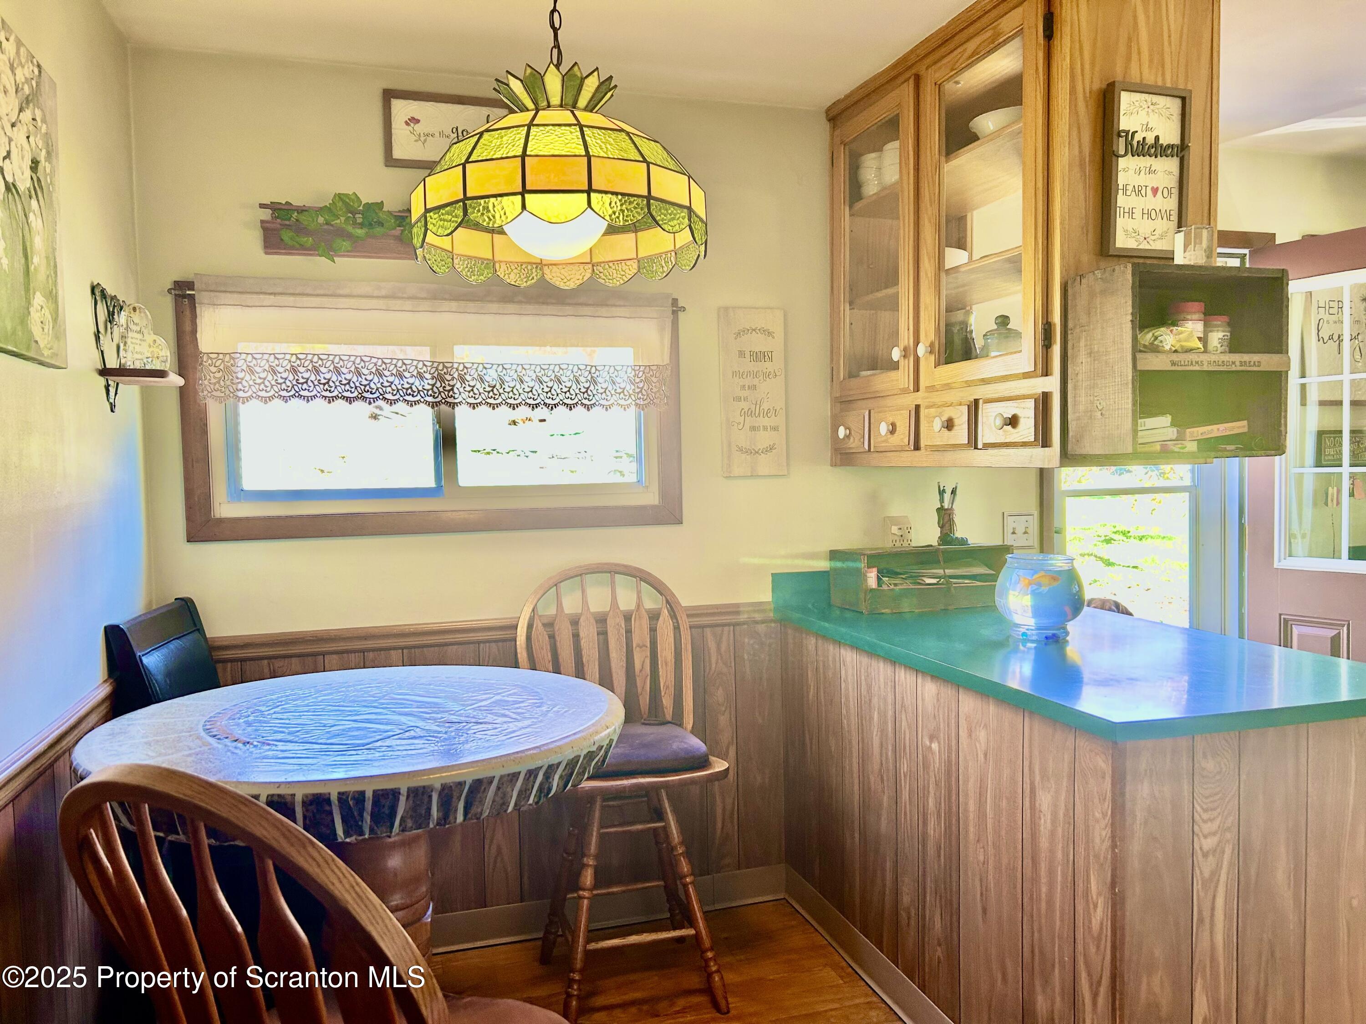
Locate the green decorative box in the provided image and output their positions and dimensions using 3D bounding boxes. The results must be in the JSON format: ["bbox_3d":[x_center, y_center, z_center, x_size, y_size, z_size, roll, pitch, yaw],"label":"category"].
[{"bbox_3d":[0.721,0.195,3.098,0.505,0.172,0.207,-2,3,-19],"label":"green decorative box"}]

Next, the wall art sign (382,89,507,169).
[{"bbox_3d":[-0.625,-1.016,2.770,0.347,0.206,0.022,-2,3,-18],"label":"wall art sign"}]

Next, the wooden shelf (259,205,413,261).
[{"bbox_3d":[-0.674,-0.728,2.722,0.820,0.117,0.110,-2,3,-18],"label":"wooden shelf"}]

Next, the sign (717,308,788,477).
[{"bbox_3d":[0.213,-0.357,3.074,0.207,0.498,0.018,-2,3,-18],"label":"sign"}]

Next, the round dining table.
[{"bbox_3d":[-0.565,0.825,1.882,0.930,0.907,0.930,-1,3,0],"label":"round dining table"}]

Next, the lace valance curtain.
[{"bbox_3d":[-0.620,-0.438,2.737,1.235,0.325,0.070,-2,3,-18],"label":"lace valance curtain"}]

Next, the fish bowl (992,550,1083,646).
[{"bbox_3d":[0.878,0.208,2.522,0.210,0.197,0.210,-1,3,0],"label":"fish bowl"}]

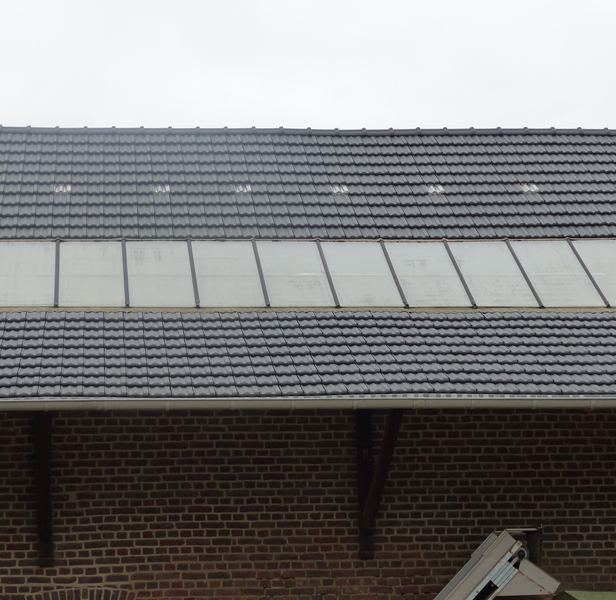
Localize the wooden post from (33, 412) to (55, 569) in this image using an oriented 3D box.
[{"bbox_3d":[-2.615,1.858,18.725,0.160,1.605,0.220,0,-11,-7],"label":"wooden post"}]

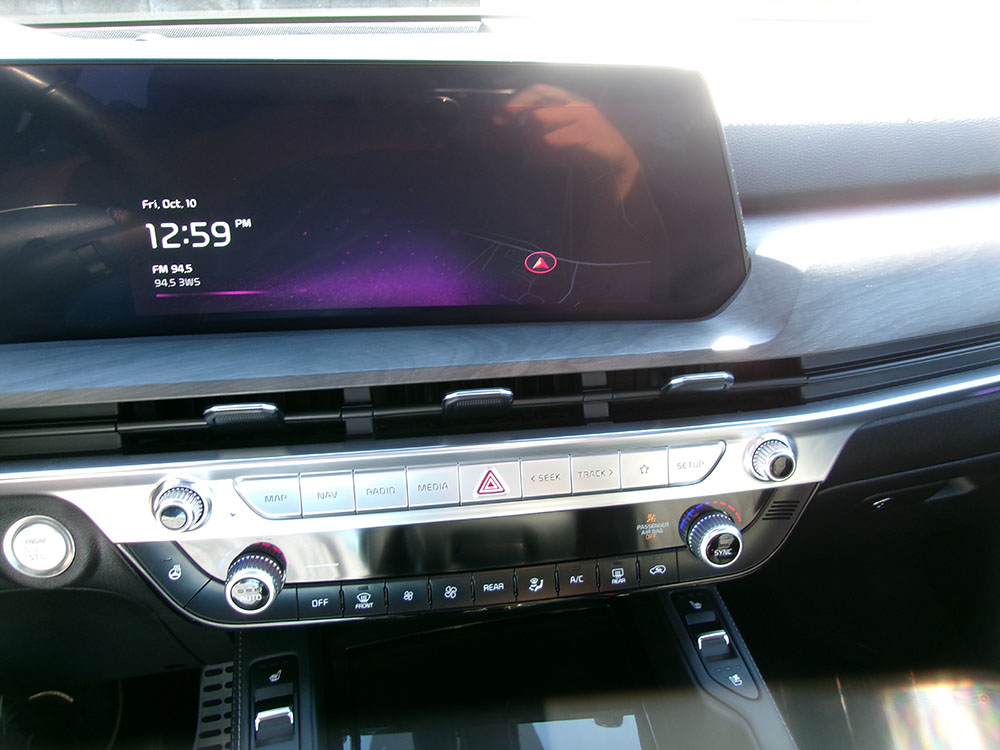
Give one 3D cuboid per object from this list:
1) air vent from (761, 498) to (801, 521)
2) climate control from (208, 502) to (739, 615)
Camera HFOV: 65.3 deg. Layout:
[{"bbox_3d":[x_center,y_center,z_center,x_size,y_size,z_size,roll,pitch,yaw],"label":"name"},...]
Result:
[{"bbox_3d":[0.174,0.083,0.482,0.025,0.011,0.006,-4,15,-12],"label":"air vent"},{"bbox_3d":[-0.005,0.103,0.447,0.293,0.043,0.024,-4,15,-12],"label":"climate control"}]

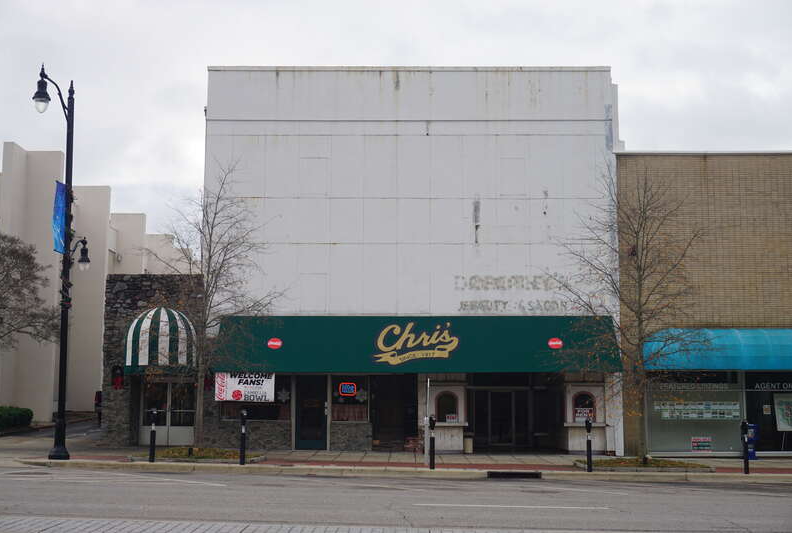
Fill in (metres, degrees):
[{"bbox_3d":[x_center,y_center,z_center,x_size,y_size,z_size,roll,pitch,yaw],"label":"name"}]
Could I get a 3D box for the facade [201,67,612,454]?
[{"bbox_3d":[0.489,-0.315,32.544,13.181,12.320,1.500,0,-8,0],"label":"facade"}]

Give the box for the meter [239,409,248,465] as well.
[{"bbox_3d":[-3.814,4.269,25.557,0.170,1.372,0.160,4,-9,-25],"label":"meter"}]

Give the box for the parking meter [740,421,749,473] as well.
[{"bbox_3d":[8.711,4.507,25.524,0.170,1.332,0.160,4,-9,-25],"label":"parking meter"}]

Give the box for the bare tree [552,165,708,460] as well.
[{"bbox_3d":[6.492,1.193,28.300,4.318,8.223,4.300,0,-8,0],"label":"bare tree"}]

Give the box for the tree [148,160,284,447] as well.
[{"bbox_3d":[-5.056,1.019,28.324,3.824,7.987,3.900,0,-8,0],"label":"tree"}]

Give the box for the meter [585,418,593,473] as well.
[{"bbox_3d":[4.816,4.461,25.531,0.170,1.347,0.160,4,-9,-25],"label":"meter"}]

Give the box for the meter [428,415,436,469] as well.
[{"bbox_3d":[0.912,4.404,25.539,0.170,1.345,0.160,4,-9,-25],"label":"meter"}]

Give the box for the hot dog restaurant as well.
[{"bbox_3d":[-0.987,3.598,32.967,15.730,4.561,4.500,0,-8,0],"label":"hot dog restaurant"}]

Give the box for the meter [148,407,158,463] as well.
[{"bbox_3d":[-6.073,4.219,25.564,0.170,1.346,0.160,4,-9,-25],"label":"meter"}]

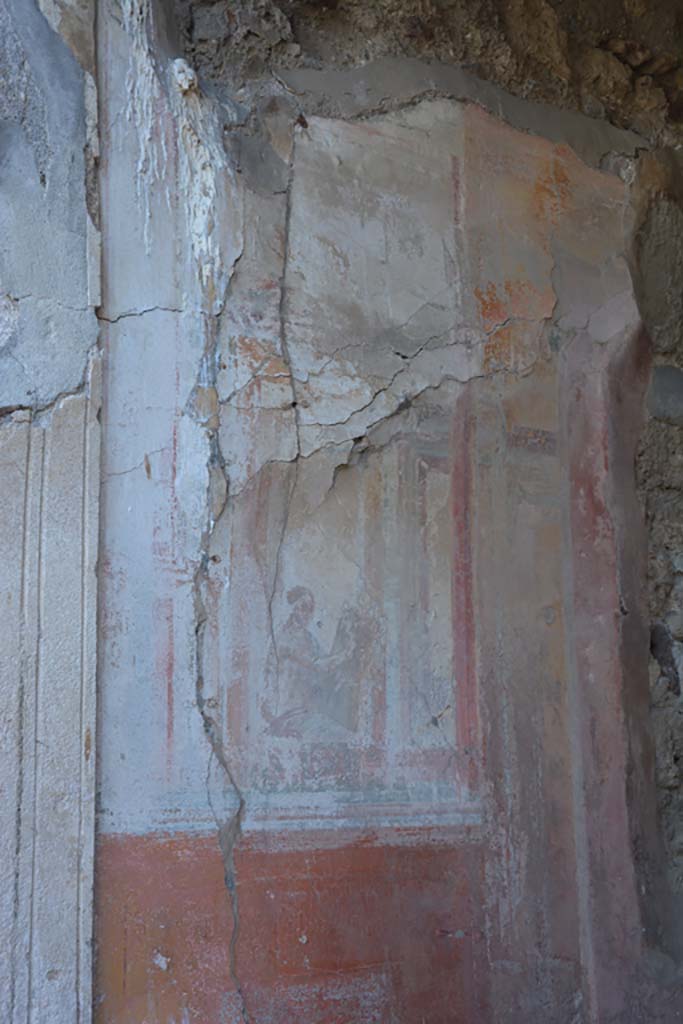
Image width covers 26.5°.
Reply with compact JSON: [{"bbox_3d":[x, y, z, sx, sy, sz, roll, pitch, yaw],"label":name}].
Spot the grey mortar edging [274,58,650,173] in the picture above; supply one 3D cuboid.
[{"bbox_3d":[0.275,-0.892,3.227,0.848,0.239,0.090,1,-12,-9],"label":"grey mortar edging"}]

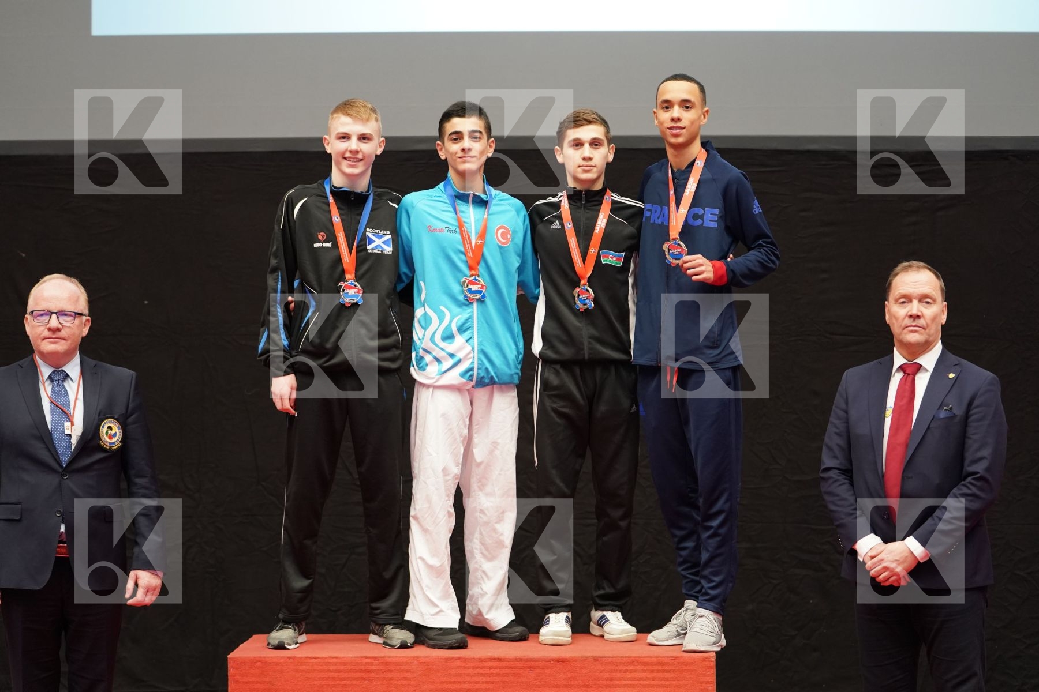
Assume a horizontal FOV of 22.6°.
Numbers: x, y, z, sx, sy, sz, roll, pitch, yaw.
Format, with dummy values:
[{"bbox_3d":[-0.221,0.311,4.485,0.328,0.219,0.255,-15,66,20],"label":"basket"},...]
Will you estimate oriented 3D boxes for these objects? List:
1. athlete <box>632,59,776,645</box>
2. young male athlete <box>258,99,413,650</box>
[{"bbox_3d":[0.525,0.043,8.150,0.590,1.790,0.440,-1,-1,25],"label":"athlete"},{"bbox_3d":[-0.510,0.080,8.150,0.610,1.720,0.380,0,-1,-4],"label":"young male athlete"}]

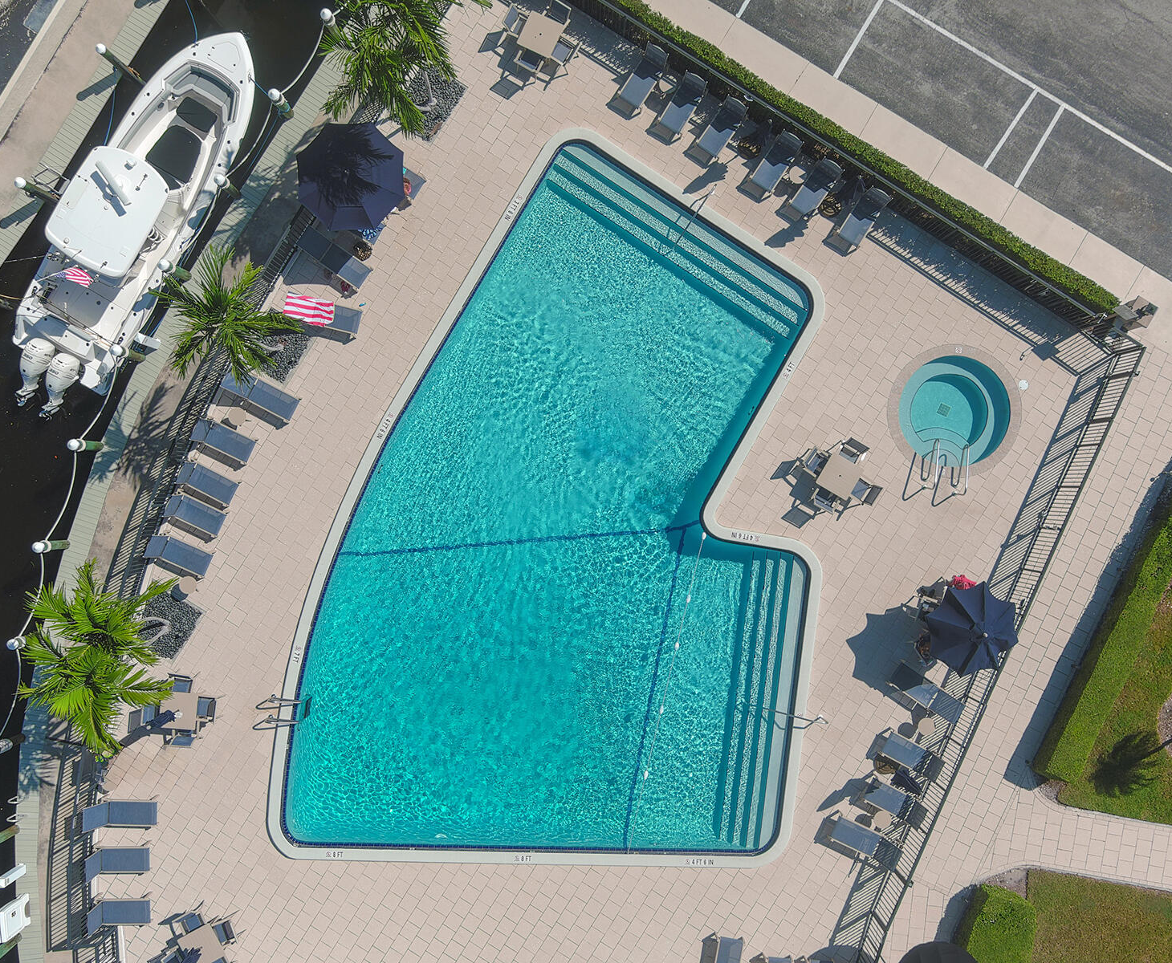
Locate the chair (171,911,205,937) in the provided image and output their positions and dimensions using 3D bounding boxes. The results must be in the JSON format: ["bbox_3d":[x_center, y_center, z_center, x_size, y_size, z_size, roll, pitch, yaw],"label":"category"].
[{"bbox_3d":[-9.698,10.908,28.806,0.600,0.880,0.640,-26,90,-1],"label":"chair"}]

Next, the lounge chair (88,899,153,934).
[{"bbox_3d":[-11.475,10.691,28.701,1.380,1.070,0.660,0,90,0],"label":"lounge chair"}]

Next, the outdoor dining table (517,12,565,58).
[{"bbox_3d":[-1.118,-11.216,29.557,0.930,0.720,0.930,24,90,0],"label":"outdoor dining table"}]

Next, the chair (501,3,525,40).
[{"bbox_3d":[-1.680,-11.588,29.579,0.650,0.890,0.600,25,89,1],"label":"chair"}]

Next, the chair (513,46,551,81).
[{"bbox_3d":[-1.372,-10.627,29.560,0.600,0.890,0.650,25,89,1],"label":"chair"}]

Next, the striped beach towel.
[{"bbox_3d":[-6.901,-4.285,28.948,1.220,0.120,0.650,14,89,0],"label":"striped beach towel"}]

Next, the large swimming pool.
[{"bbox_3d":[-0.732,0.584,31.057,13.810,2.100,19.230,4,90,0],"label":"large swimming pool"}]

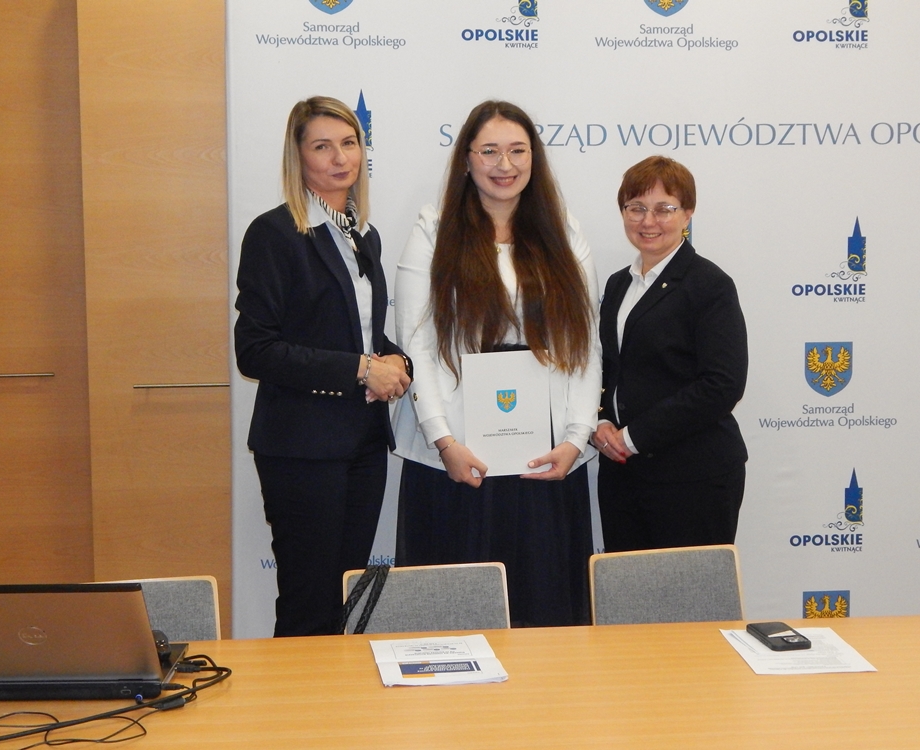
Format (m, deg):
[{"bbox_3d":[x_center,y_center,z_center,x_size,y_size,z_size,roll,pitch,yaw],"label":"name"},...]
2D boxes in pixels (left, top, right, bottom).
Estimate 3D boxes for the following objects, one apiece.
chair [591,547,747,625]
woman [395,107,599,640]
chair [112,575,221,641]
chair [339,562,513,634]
[{"bbox_3d":[0.513,0.799,3.234,0.450,0.805,0.530,-2,5,-17],"label":"chair"},{"bbox_3d":[0.086,0.263,3.627,0.480,1.760,0.340,-1,5,-2],"label":"woman"},{"bbox_3d":[-0.606,0.831,2.987,0.450,0.805,0.530,-1,5,-11],"label":"chair"},{"bbox_3d":[-0.015,0.818,3.078,0.450,0.805,0.530,-2,5,-13],"label":"chair"}]

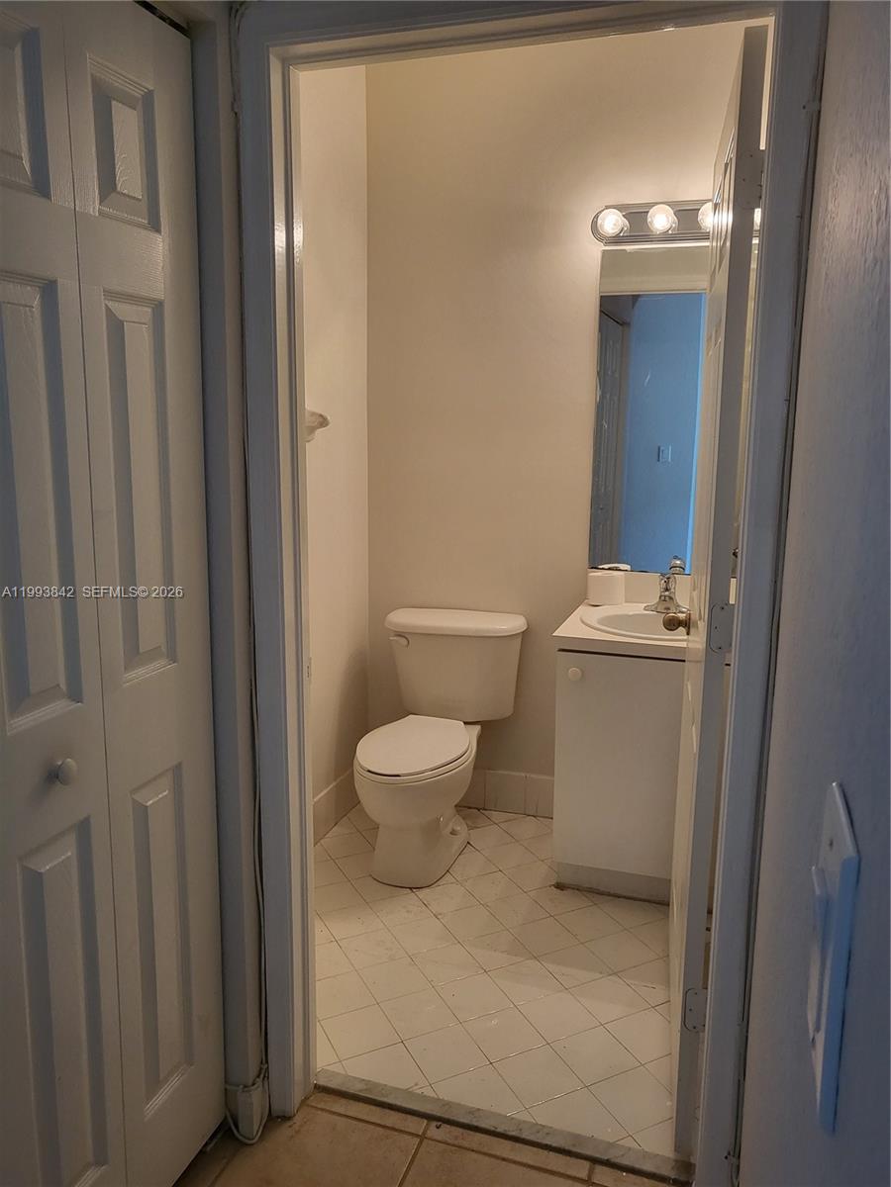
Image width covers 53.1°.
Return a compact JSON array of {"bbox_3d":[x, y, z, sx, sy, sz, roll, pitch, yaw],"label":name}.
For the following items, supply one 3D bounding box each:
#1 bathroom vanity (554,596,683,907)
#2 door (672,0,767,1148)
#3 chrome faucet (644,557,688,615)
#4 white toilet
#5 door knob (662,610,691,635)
[{"bbox_3d":[0.658,0.496,2.802,0.557,0.832,0.565,4,12,19],"label":"bathroom vanity"},{"bbox_3d":[0.564,0.045,1.944,0.035,2.035,0.762,3,11,13],"label":"door"},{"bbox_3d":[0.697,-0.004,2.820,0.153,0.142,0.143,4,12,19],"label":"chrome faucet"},{"bbox_3d":[-0.052,0.506,2.944,0.524,0.750,0.725,4,12,19],"label":"white toilet"},{"bbox_3d":[0.586,0.075,2.278,0.064,0.060,0.060,3,11,13],"label":"door knob"}]

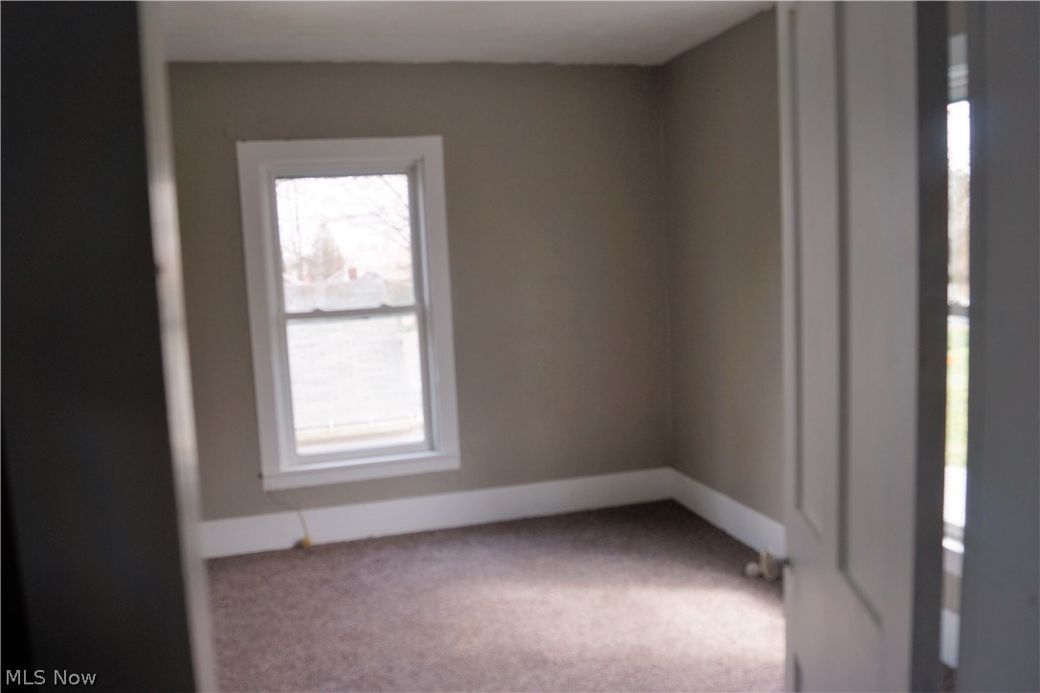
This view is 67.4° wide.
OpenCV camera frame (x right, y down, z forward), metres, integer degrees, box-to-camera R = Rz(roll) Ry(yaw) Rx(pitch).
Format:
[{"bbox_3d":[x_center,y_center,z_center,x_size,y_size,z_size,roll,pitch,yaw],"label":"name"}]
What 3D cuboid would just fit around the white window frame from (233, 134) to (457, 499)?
[{"bbox_3d":[-0.842,-0.171,3.957,0.991,1.715,0.120,-4,6,-14],"label":"white window frame"}]

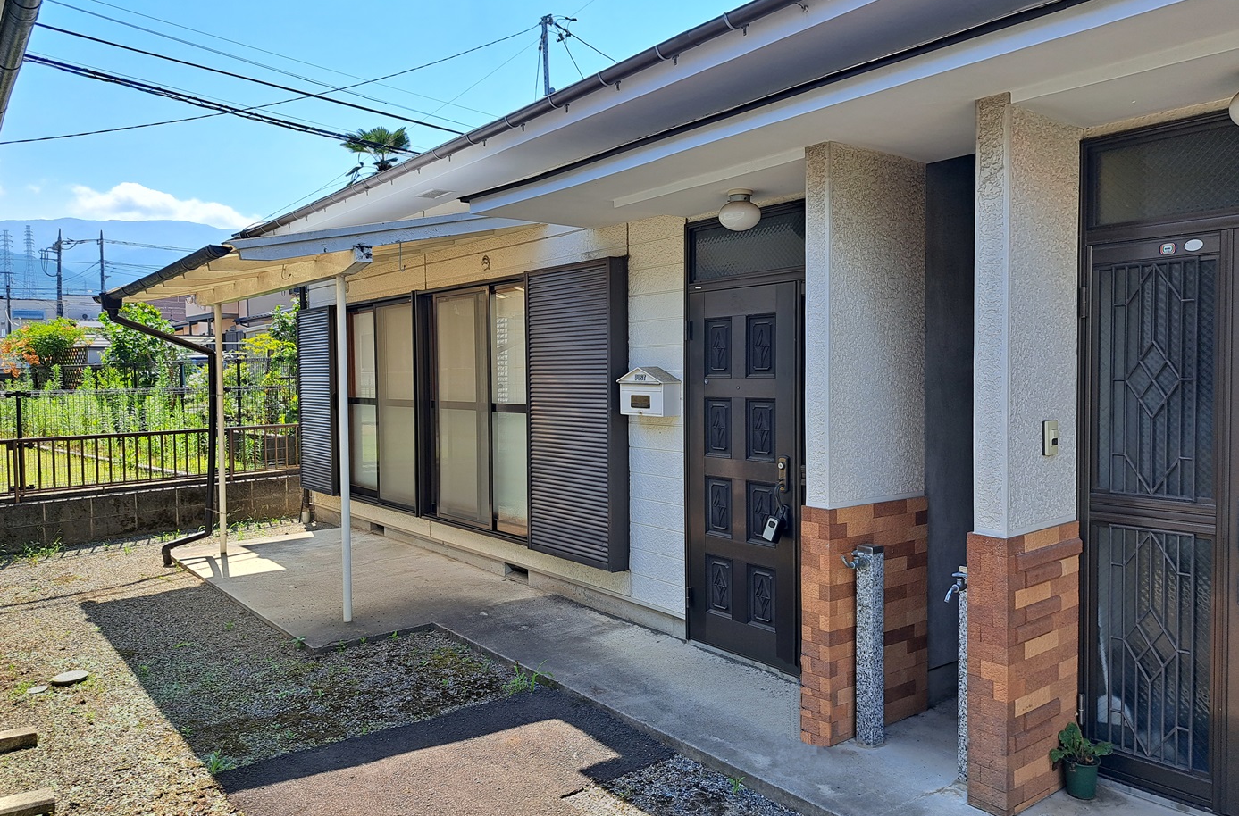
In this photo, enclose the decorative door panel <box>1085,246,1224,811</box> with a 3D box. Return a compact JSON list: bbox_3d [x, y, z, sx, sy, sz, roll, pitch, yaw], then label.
[{"bbox_3d":[1.862,0.385,3.021,0.045,1.927,0.418,-2,3,-39],"label":"decorative door panel"}]

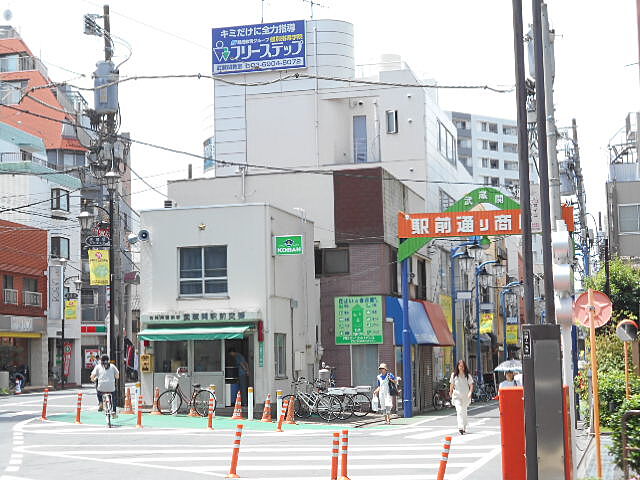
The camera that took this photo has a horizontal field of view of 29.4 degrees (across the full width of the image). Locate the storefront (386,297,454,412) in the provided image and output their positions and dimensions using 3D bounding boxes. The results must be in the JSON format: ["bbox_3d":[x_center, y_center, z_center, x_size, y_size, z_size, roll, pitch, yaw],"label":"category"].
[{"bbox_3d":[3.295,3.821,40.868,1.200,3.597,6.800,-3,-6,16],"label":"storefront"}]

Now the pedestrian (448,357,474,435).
[{"bbox_3d":[3.009,3.353,26.075,0.520,1.591,0.380,-1,-5,2],"label":"pedestrian"}]

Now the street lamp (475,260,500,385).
[{"bbox_3d":[7.665,3.839,55.164,1.120,5.832,0.600,-3,-6,14],"label":"street lamp"}]

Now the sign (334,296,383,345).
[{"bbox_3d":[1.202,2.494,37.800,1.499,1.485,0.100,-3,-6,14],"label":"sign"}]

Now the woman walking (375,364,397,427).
[{"bbox_3d":[1.609,3.768,29.870,0.540,1.483,0.400,-2,-6,12],"label":"woman walking"}]

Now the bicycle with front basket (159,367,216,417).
[{"bbox_3d":[-3.629,4.168,33.359,1.740,1.200,0.560,-3,-6,20],"label":"bicycle with front basket"}]

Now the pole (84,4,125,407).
[{"bbox_3d":[-6.960,-1.203,39.718,1.100,13.149,0.850,-4,-6,14],"label":"pole"}]

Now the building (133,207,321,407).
[{"bbox_3d":[-2.749,2.216,37.401,3.820,5.825,4.900,-3,-6,14],"label":"building"}]

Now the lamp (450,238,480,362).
[{"bbox_3d":[5.548,2.939,46.173,1.120,6.023,0.600,-3,-6,14],"label":"lamp"}]

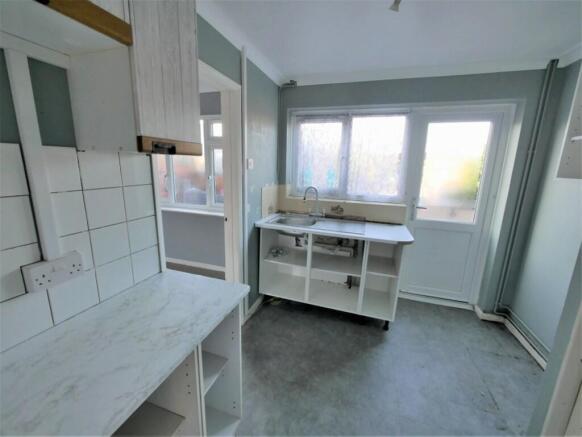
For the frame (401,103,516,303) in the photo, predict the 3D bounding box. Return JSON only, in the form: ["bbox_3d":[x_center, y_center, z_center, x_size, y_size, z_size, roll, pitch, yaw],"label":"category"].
[{"bbox_3d":[1.628,-0.094,2.524,0.885,2.030,0.090,5,13,17],"label":"frame"}]

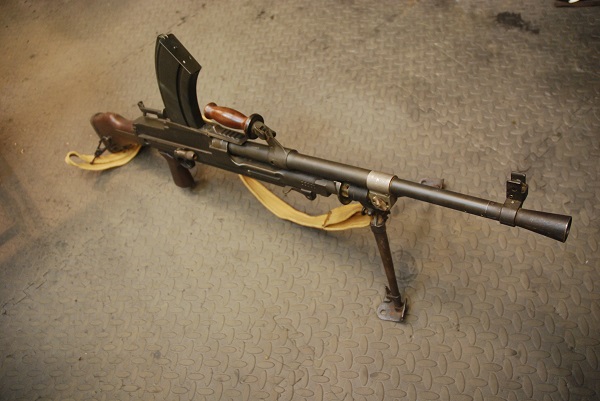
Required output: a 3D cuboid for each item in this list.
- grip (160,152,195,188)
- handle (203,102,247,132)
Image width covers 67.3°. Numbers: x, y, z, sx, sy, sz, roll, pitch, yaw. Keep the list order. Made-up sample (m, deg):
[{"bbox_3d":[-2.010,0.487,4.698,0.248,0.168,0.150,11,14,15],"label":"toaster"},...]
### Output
[{"bbox_3d":[-0.291,-0.072,1.084,0.070,0.095,0.034,17,48,34],"label":"grip"},{"bbox_3d":[-0.136,-0.156,0.845,0.101,0.036,0.036,23,52,27],"label":"handle"}]

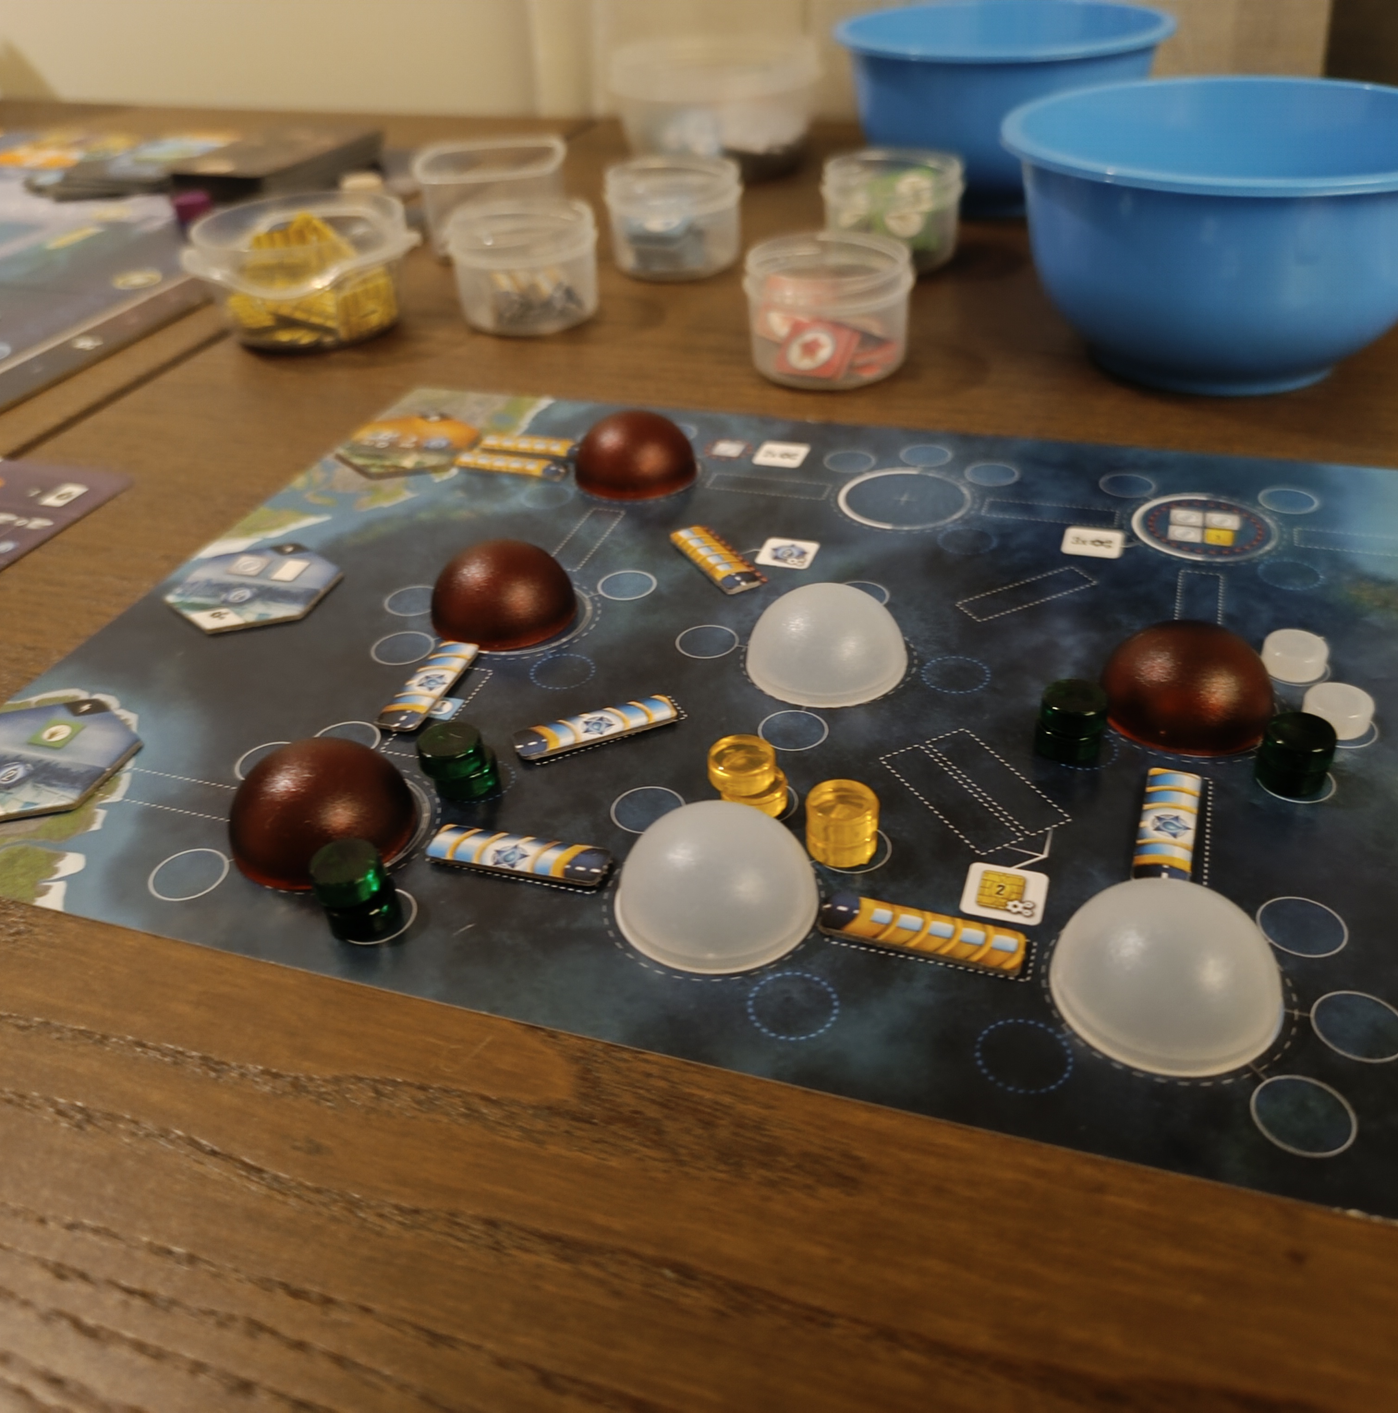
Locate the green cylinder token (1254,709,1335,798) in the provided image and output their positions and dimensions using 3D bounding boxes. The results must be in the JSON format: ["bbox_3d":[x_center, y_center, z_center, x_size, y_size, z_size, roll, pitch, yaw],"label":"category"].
[{"bbox_3d":[0.103,0.008,0.224,0.011,0.010,0.012,12,38,20],"label":"green cylinder token"}]

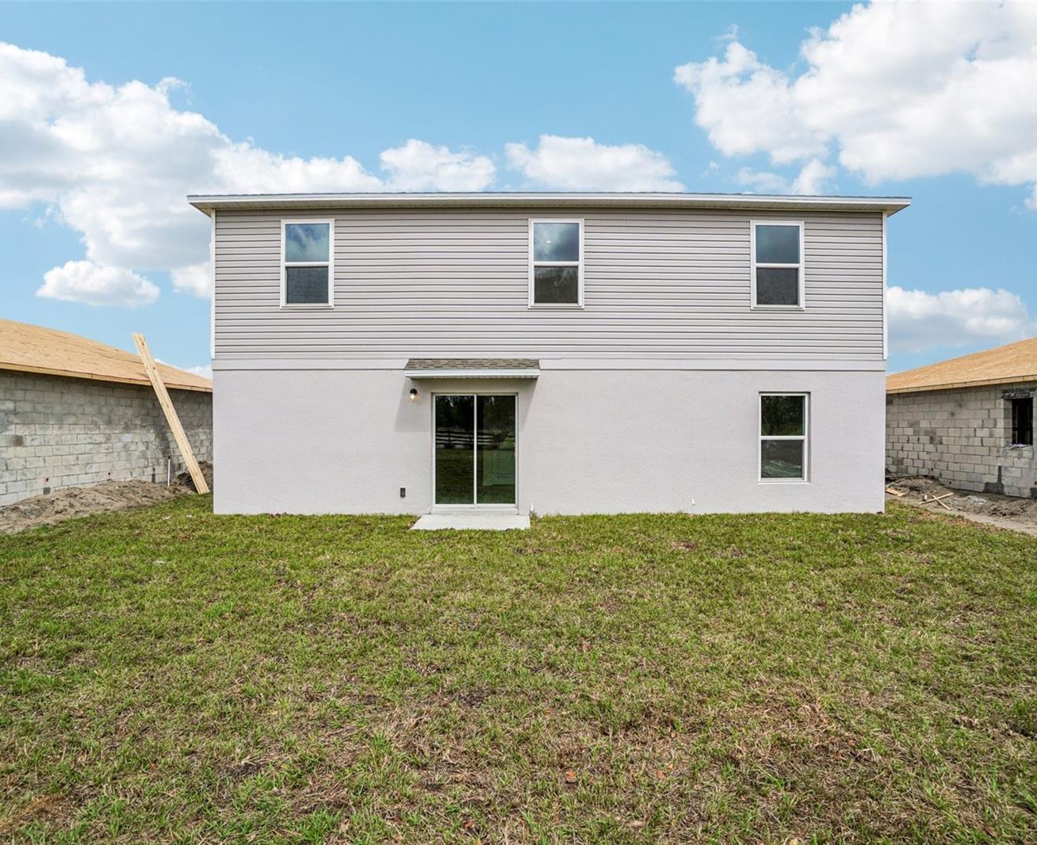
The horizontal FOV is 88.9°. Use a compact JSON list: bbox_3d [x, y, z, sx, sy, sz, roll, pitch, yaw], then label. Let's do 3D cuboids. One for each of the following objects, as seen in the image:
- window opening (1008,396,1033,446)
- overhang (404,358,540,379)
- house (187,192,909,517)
[{"bbox_3d":[10.340,0.010,10.920,0.170,1.010,0.620,0,0,0],"label":"window opening"},{"bbox_3d":[-0.790,-0.960,9.200,2.300,0.360,0.580,0,0,0],"label":"overhang"},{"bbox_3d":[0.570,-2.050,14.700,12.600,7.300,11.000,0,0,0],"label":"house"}]

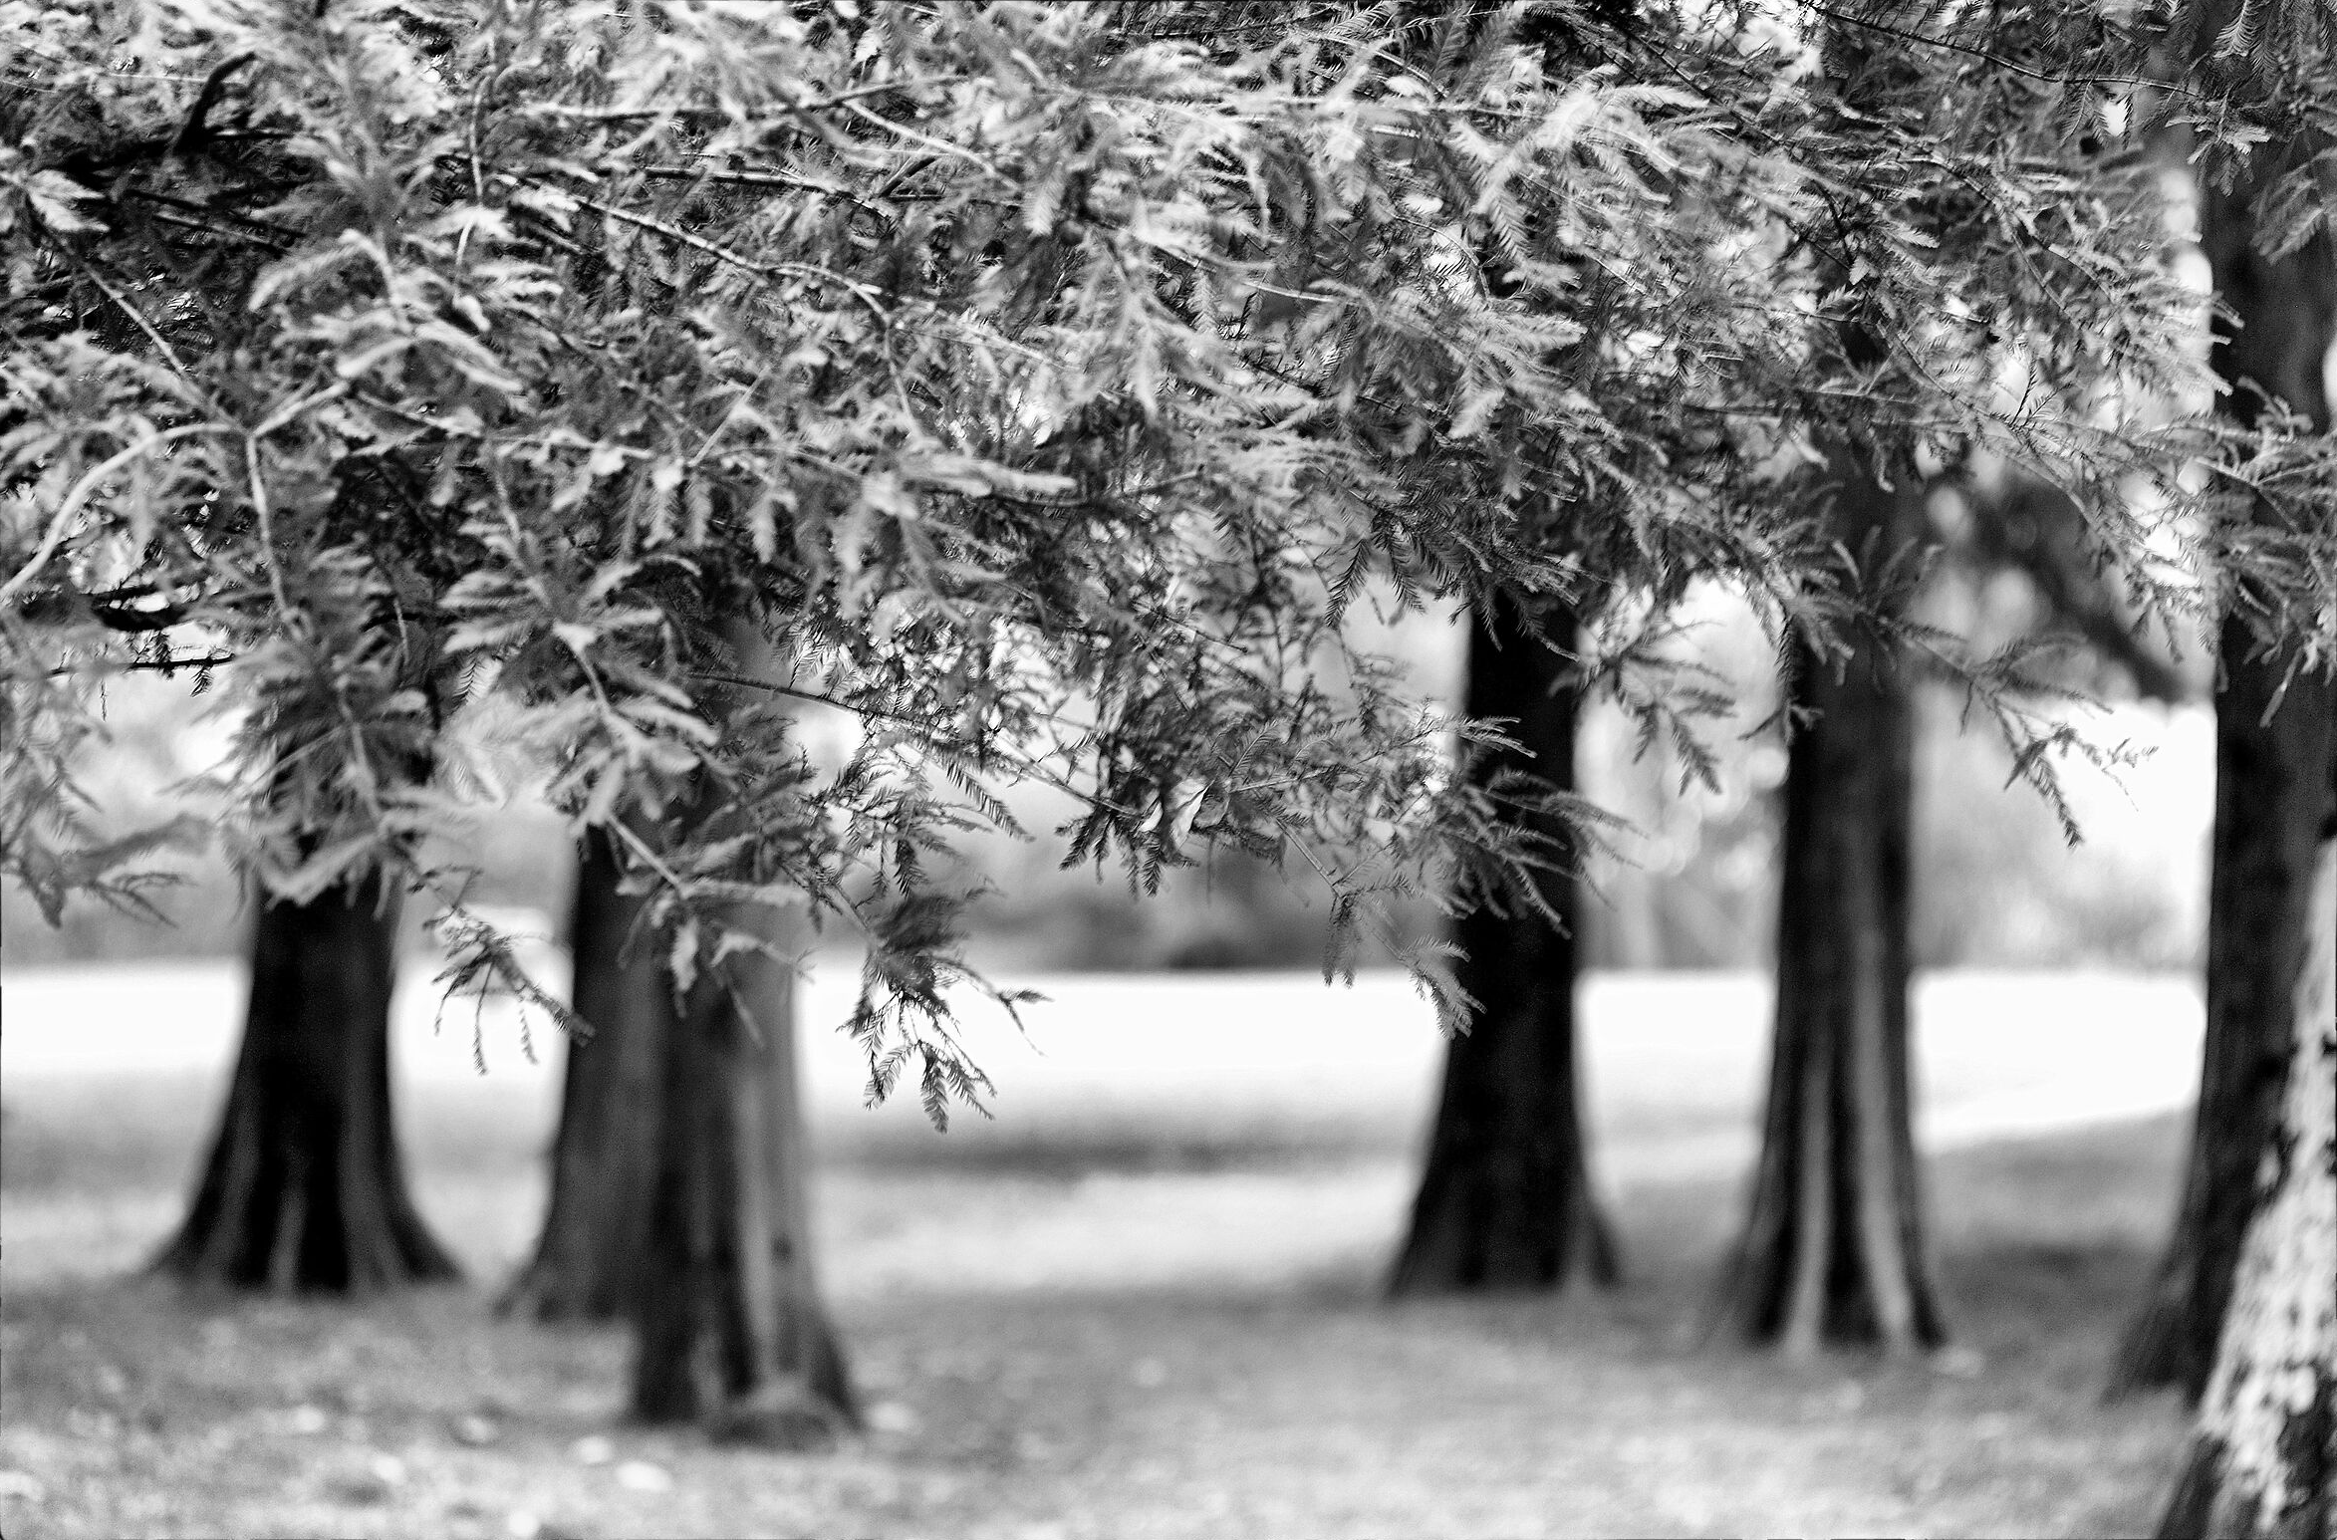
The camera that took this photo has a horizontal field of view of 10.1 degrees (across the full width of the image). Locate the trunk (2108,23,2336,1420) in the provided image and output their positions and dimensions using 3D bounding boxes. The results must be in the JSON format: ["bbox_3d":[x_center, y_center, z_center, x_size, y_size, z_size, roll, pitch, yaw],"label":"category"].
[{"bbox_3d":[2.704,-0.121,33.500,0.621,3.517,0.603,0,0,0],"label":"trunk"}]

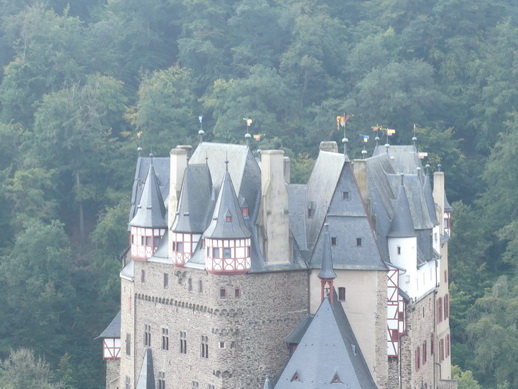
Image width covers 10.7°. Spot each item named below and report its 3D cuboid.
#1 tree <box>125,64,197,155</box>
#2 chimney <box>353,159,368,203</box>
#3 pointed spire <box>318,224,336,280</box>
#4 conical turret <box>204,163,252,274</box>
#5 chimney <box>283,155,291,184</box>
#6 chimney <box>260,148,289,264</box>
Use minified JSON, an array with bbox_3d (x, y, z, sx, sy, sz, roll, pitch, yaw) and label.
[{"bbox_3d":[-13.025,-10.153,370.000,9.400,14.500,9.400,0,8,0],"label":"tree"},{"bbox_3d":[8.802,-1.122,239.000,1.200,3.900,1.100,-3,8,-25],"label":"chimney"},{"bbox_3d":[5.565,4.671,225.000,1.450,4.500,1.450,0,8,0],"label":"pointed spire"},{"bbox_3d":[-2.533,1.910,230.000,3.900,9.200,3.900,-3,8,-20],"label":"conical turret"},{"bbox_3d":[2.349,-2.001,241.000,0.900,2.400,0.900,-4,8,-27],"label":"chimney"},{"bbox_3d":[1.382,1.089,232.000,2.000,9.400,1.700,-4,8,-27],"label":"chimney"}]

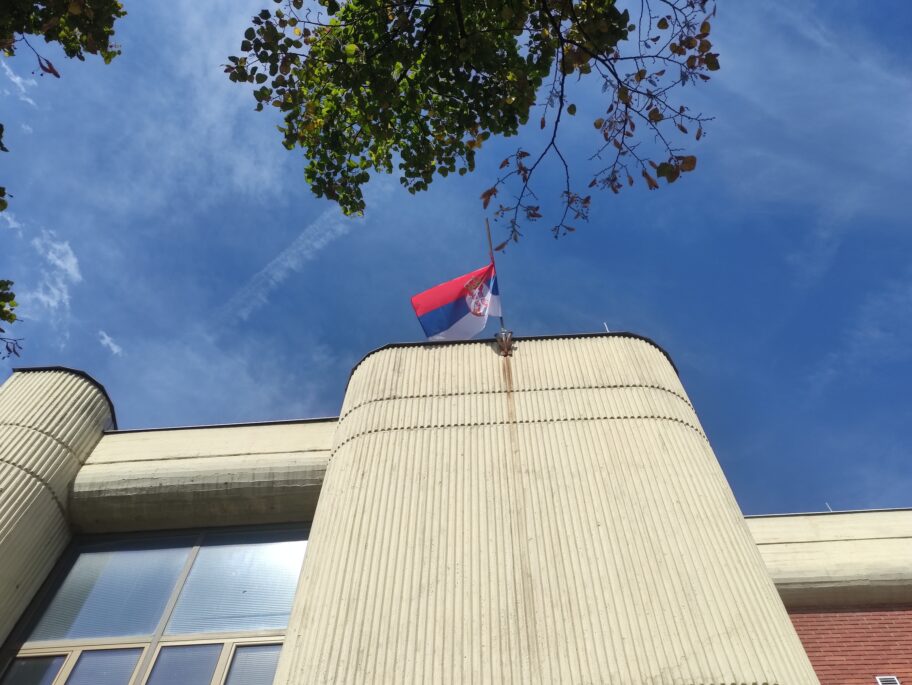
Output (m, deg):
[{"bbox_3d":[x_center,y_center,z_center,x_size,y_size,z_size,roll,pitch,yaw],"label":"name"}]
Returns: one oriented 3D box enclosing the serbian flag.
[{"bbox_3d":[0.122,-0.538,10.367,1.450,1.050,0.380,-23,-17,4],"label":"serbian flag"}]

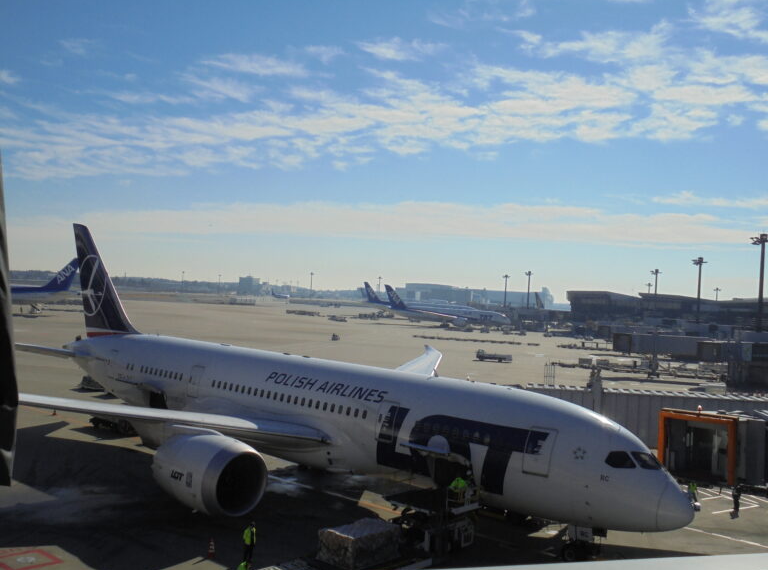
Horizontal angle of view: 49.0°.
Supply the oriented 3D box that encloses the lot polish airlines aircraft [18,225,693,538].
[{"bbox_3d":[-7.179,3.953,55.474,56.700,16.900,60.100,3,-1,42],"label":"lot polish airlines aircraft"}]

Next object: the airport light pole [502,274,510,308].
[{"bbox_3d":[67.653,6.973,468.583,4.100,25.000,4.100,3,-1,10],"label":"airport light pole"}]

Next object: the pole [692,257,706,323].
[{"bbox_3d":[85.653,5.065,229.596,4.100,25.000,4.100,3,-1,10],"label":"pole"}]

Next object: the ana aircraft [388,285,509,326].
[{"bbox_3d":[27.445,9.883,369.038,56.900,16.900,60.100,3,-1,10],"label":"ana aircraft"}]

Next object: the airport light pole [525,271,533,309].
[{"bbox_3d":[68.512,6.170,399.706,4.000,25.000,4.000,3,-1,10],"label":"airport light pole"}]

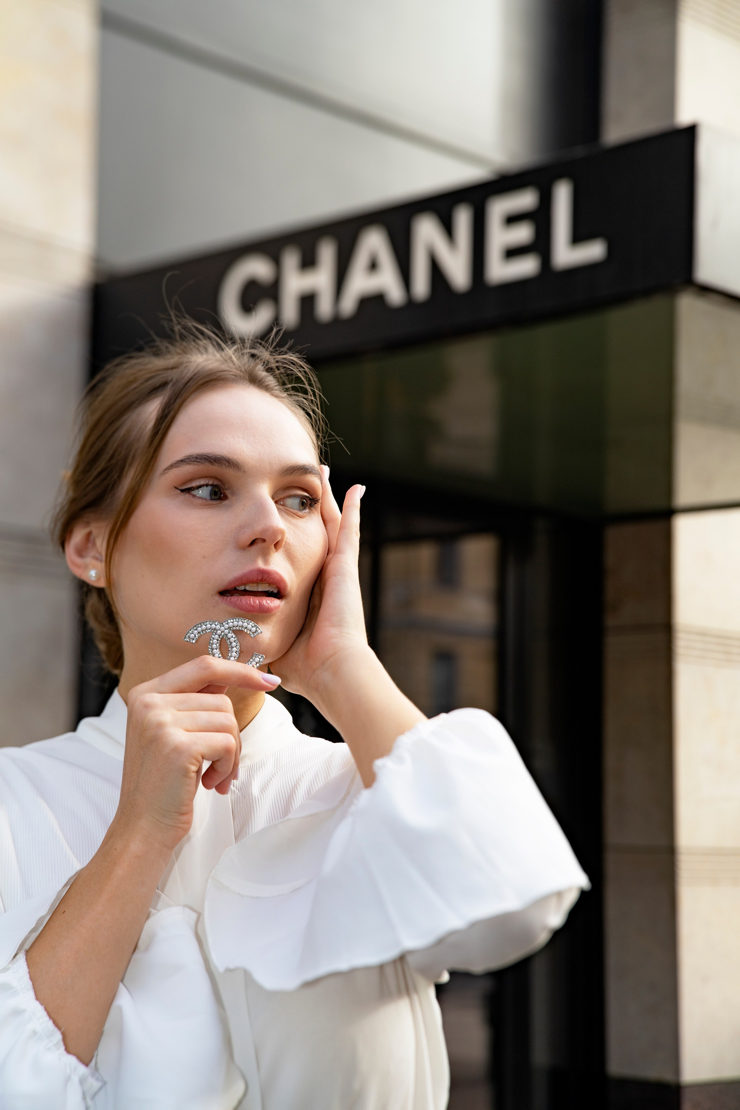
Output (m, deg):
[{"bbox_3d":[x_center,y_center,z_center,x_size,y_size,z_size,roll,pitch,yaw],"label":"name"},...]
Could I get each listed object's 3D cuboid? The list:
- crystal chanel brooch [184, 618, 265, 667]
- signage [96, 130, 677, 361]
[{"bbox_3d":[-0.095,0.060,1.400,0.051,0.038,0.009,-7,-2,-4],"label":"crystal chanel brooch"},{"bbox_3d":[-0.002,-0.846,6.870,2.504,0.453,0.130,-6,-11,41],"label":"signage"}]

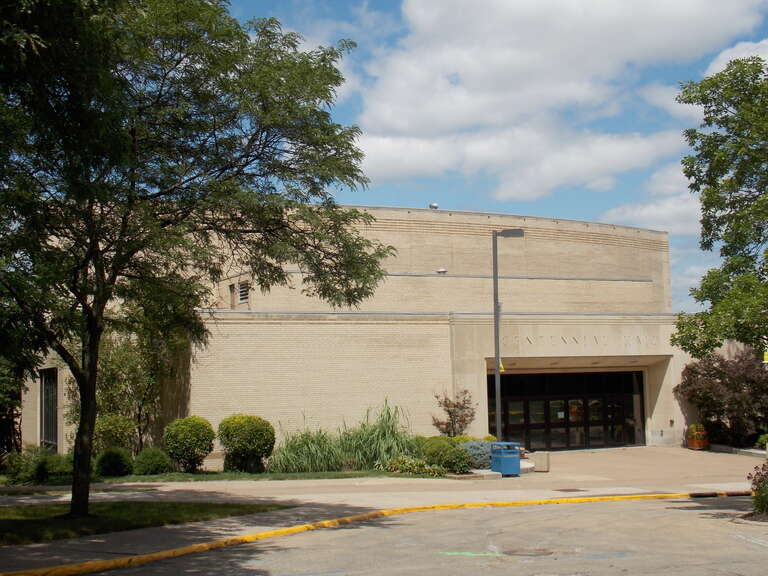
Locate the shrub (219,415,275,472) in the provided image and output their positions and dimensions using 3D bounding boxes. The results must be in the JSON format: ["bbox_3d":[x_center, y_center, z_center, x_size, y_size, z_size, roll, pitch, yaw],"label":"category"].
[{"bbox_3d":[-4.298,4.876,31.900,1.750,1.760,1.700,-1,-5,0],"label":"shrub"}]

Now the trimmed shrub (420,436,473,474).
[{"bbox_3d":[1.935,5.155,31.600,1.550,1.000,1.350,-1,-5,0],"label":"trimmed shrub"}]

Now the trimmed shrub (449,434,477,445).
[{"bbox_3d":[2.672,5.360,34.300,0.950,0.800,0.950,-1,-5,0],"label":"trimmed shrub"}]

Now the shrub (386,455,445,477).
[{"bbox_3d":[0.963,5.426,31.200,1.800,0.600,1.100,-1,-5,0],"label":"shrub"}]

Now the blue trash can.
[{"bbox_3d":[3.750,5.293,31.500,0.660,1.030,0.660,1,-6,-24],"label":"blue trash can"}]

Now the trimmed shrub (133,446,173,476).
[{"bbox_3d":[-7.100,5.290,31.300,1.180,0.820,1.150,-1,-5,0],"label":"trimmed shrub"}]

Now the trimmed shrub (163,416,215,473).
[{"bbox_3d":[-6.076,4.876,31.800,1.580,1.720,1.550,-1,-5,0],"label":"trimmed shrub"}]

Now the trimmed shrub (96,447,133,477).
[{"bbox_3d":[-8.197,5.287,31.100,1.100,0.840,1.100,-1,-5,0],"label":"trimmed shrub"}]

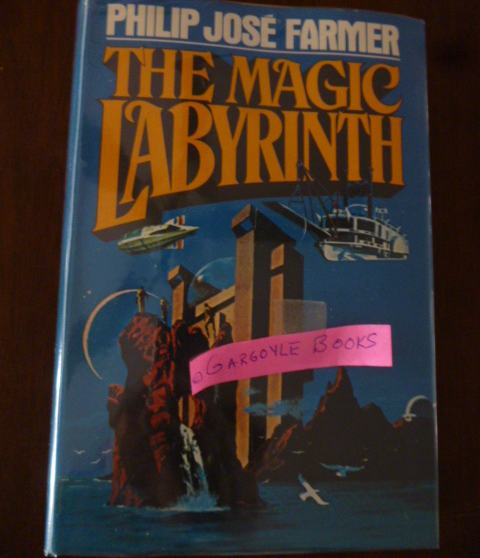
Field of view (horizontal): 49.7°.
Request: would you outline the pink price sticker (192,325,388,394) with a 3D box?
[{"bbox_3d":[0.021,0.033,0.212,0.082,0.013,0.019,-10,83,3],"label":"pink price sticker"}]

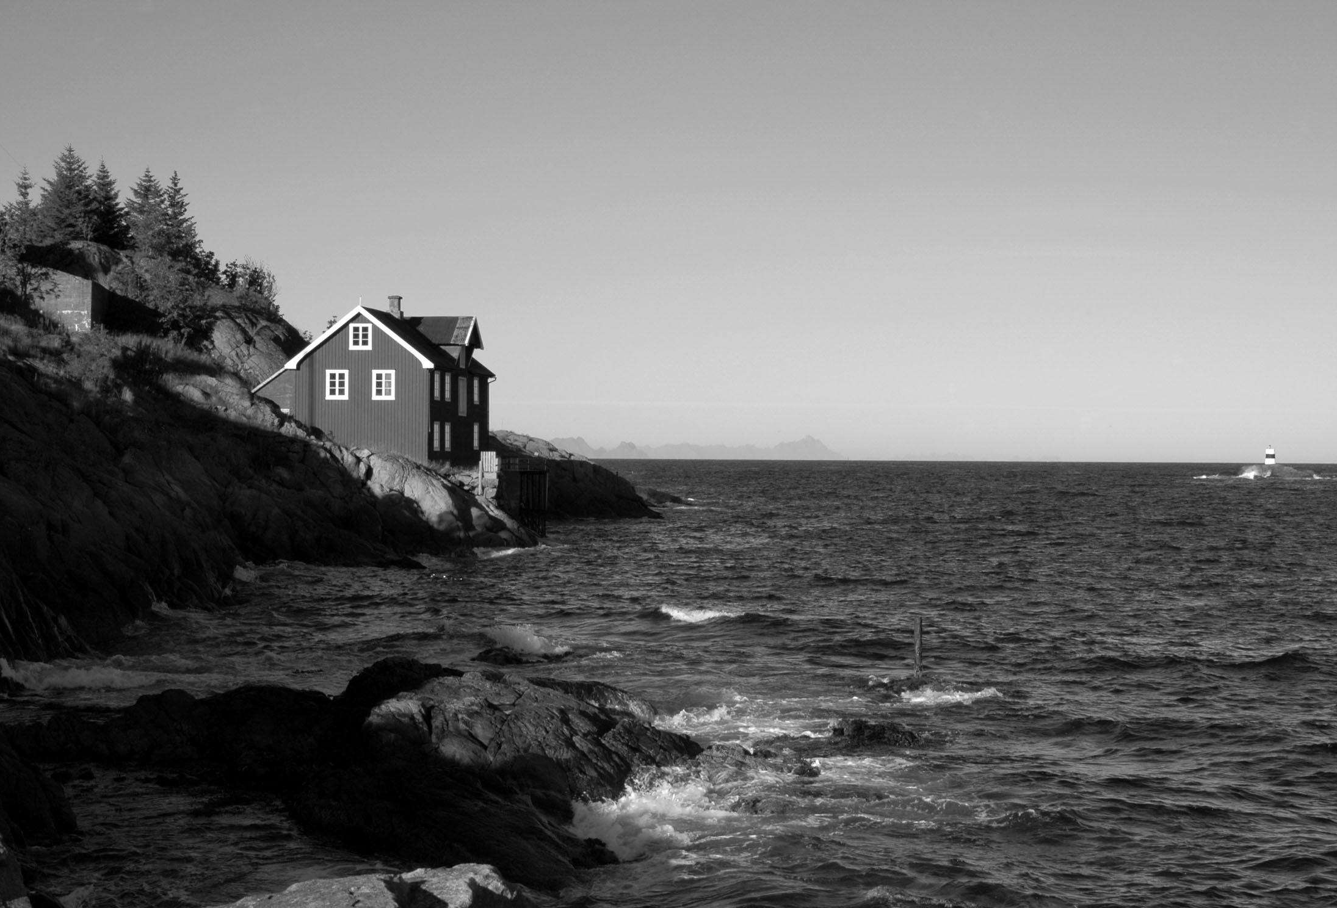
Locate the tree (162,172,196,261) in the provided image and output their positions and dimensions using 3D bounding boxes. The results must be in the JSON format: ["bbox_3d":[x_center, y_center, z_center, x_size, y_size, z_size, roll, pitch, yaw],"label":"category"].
[{"bbox_3d":[-28.555,-13.857,115.000,2.192,5.356,2.192,0,0,0],"label":"tree"}]

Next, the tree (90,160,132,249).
[{"bbox_3d":[-32.793,-14.669,116.000,2.450,5.277,2.450,0,0,0],"label":"tree"}]

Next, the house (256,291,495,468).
[{"bbox_3d":[-16.449,-4.024,112.153,10.418,9.300,13.825,0,0,9],"label":"house"}]

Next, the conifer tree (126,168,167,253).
[{"bbox_3d":[-30.424,-14.200,115.000,2.367,4.920,2.367,0,0,0],"label":"conifer tree"}]

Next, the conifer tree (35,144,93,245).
[{"bbox_3d":[-34.851,-15.064,114.000,3.334,5.618,3.334,0,0,0],"label":"conifer tree"}]

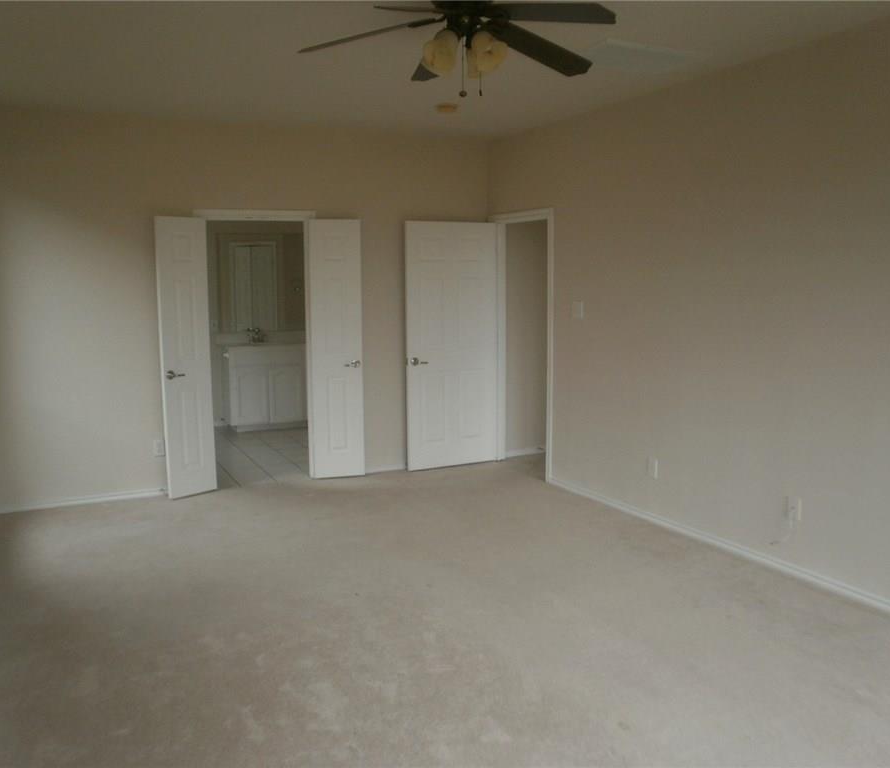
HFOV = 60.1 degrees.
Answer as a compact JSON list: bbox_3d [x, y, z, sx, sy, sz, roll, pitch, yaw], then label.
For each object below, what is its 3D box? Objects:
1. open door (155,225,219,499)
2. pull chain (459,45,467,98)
[{"bbox_3d":[-1.886,-0.192,5.625,0.045,2.032,0.390,7,10,42],"label":"open door"},{"bbox_3d":[0.073,-1.247,3.052,0.030,0.215,0.030,0,8,0],"label":"pull chain"}]

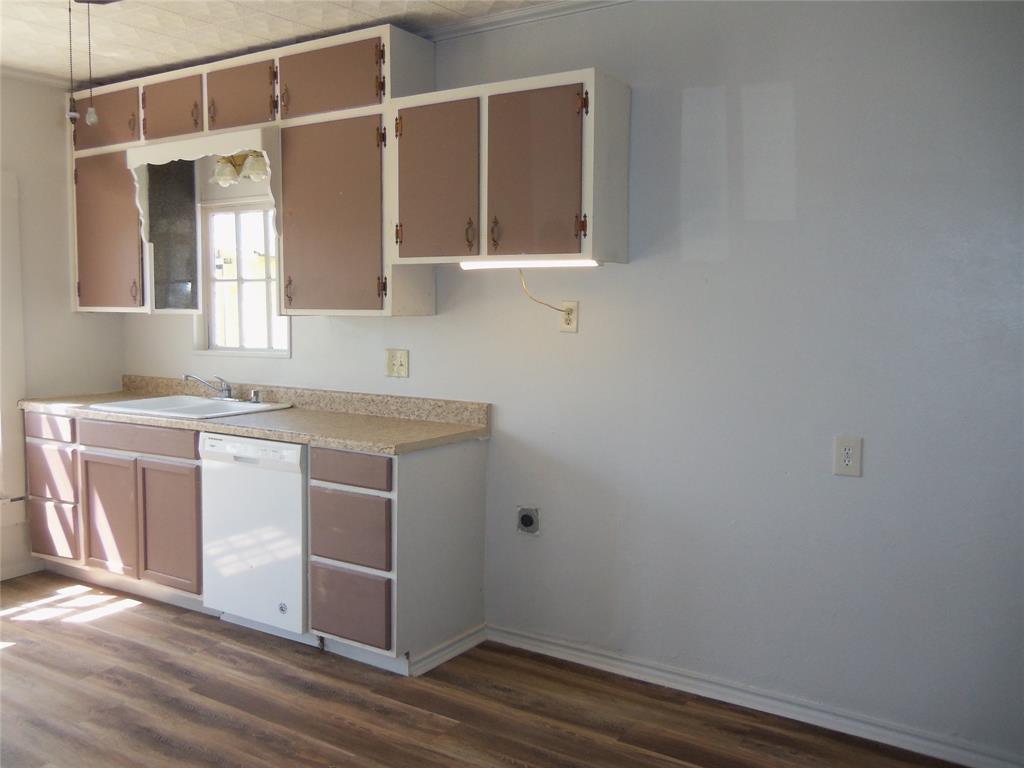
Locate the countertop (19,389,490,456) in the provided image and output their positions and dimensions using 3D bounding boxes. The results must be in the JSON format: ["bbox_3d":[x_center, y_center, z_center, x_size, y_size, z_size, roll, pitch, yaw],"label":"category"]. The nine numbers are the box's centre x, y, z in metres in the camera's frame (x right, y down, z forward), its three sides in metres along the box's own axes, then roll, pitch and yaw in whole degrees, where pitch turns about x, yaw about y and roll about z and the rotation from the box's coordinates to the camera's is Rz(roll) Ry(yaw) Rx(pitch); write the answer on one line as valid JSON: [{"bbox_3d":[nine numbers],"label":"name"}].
[{"bbox_3d":[-1.345,0.159,3.949,2.562,0.040,0.611,4,5,32],"label":"countertop"}]

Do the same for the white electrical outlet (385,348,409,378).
[{"bbox_3d":[-0.512,-0.092,3.696,0.130,0.121,0.010,3,6,31],"label":"white electrical outlet"}]

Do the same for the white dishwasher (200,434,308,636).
[{"bbox_3d":[-0.933,0.597,3.687,0.604,0.780,0.588,4,5,32],"label":"white dishwasher"}]

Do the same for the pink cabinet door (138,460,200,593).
[{"bbox_3d":[-1.554,0.647,3.759,0.408,0.564,0.023,4,5,32],"label":"pink cabinet door"}]

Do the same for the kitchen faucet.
[{"bbox_3d":[-1.529,0.015,4.176,0.056,0.126,0.271,4,5,32],"label":"kitchen faucet"}]

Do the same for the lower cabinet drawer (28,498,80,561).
[{"bbox_3d":[-2.307,0.728,4.168,0.406,0.279,0.020,3,6,31],"label":"lower cabinet drawer"}]

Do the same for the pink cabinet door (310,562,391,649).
[{"bbox_3d":[-0.623,0.851,3.191,0.389,0.268,0.023,4,5,32],"label":"pink cabinet door"}]

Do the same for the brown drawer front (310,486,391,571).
[{"bbox_3d":[-0.606,0.537,3.105,0.383,0.268,0.020,3,6,31],"label":"brown drawer front"}]

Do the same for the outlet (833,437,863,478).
[{"bbox_3d":[1.104,0.241,2.726,0.092,0.126,0.010,3,6,31],"label":"outlet"}]

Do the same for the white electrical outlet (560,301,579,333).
[{"bbox_3d":[0.224,-0.261,3.230,0.077,0.119,0.010,3,6,31],"label":"white electrical outlet"}]

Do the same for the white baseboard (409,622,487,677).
[{"bbox_3d":[-0.248,1.083,3.379,0.015,0.071,0.512,4,5,32],"label":"white baseboard"}]

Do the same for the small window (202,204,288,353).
[{"bbox_3d":[-1.337,-0.538,4.205,0.599,0.737,0.072,3,6,31],"label":"small window"}]

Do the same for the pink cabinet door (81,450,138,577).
[{"bbox_3d":[-1.927,0.624,3.991,0.429,0.564,0.023,4,5,32],"label":"pink cabinet door"}]

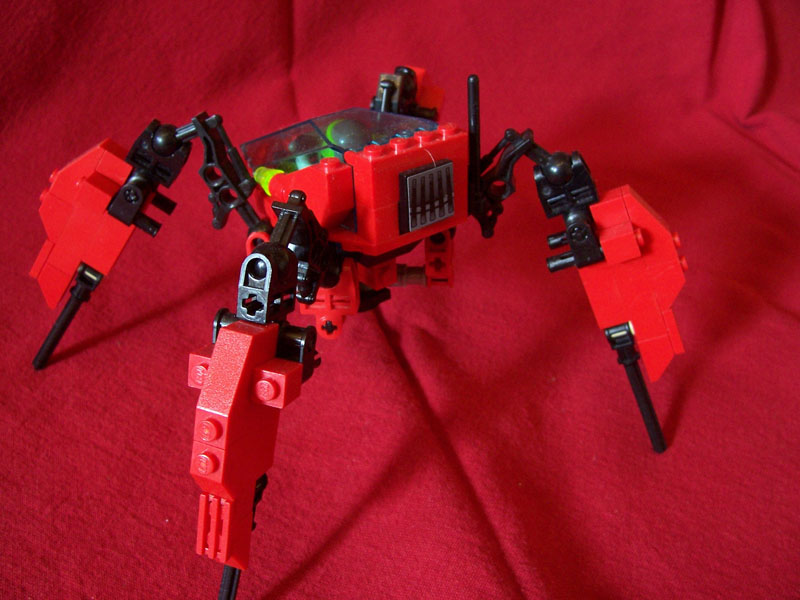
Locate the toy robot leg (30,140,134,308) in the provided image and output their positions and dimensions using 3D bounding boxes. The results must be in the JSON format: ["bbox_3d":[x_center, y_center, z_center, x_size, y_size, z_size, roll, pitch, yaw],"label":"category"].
[{"bbox_3d":[-0.105,-0.024,0.260,0.030,0.064,0.024,34,26,-11],"label":"toy robot leg"}]

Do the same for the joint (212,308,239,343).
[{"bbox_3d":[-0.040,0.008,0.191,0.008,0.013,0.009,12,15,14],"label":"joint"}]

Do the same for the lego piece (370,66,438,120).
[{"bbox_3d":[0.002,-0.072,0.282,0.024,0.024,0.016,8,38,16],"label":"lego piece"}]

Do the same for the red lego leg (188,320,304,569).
[{"bbox_3d":[-0.039,0.037,0.186,0.024,0.064,0.030,12,15,14],"label":"red lego leg"}]

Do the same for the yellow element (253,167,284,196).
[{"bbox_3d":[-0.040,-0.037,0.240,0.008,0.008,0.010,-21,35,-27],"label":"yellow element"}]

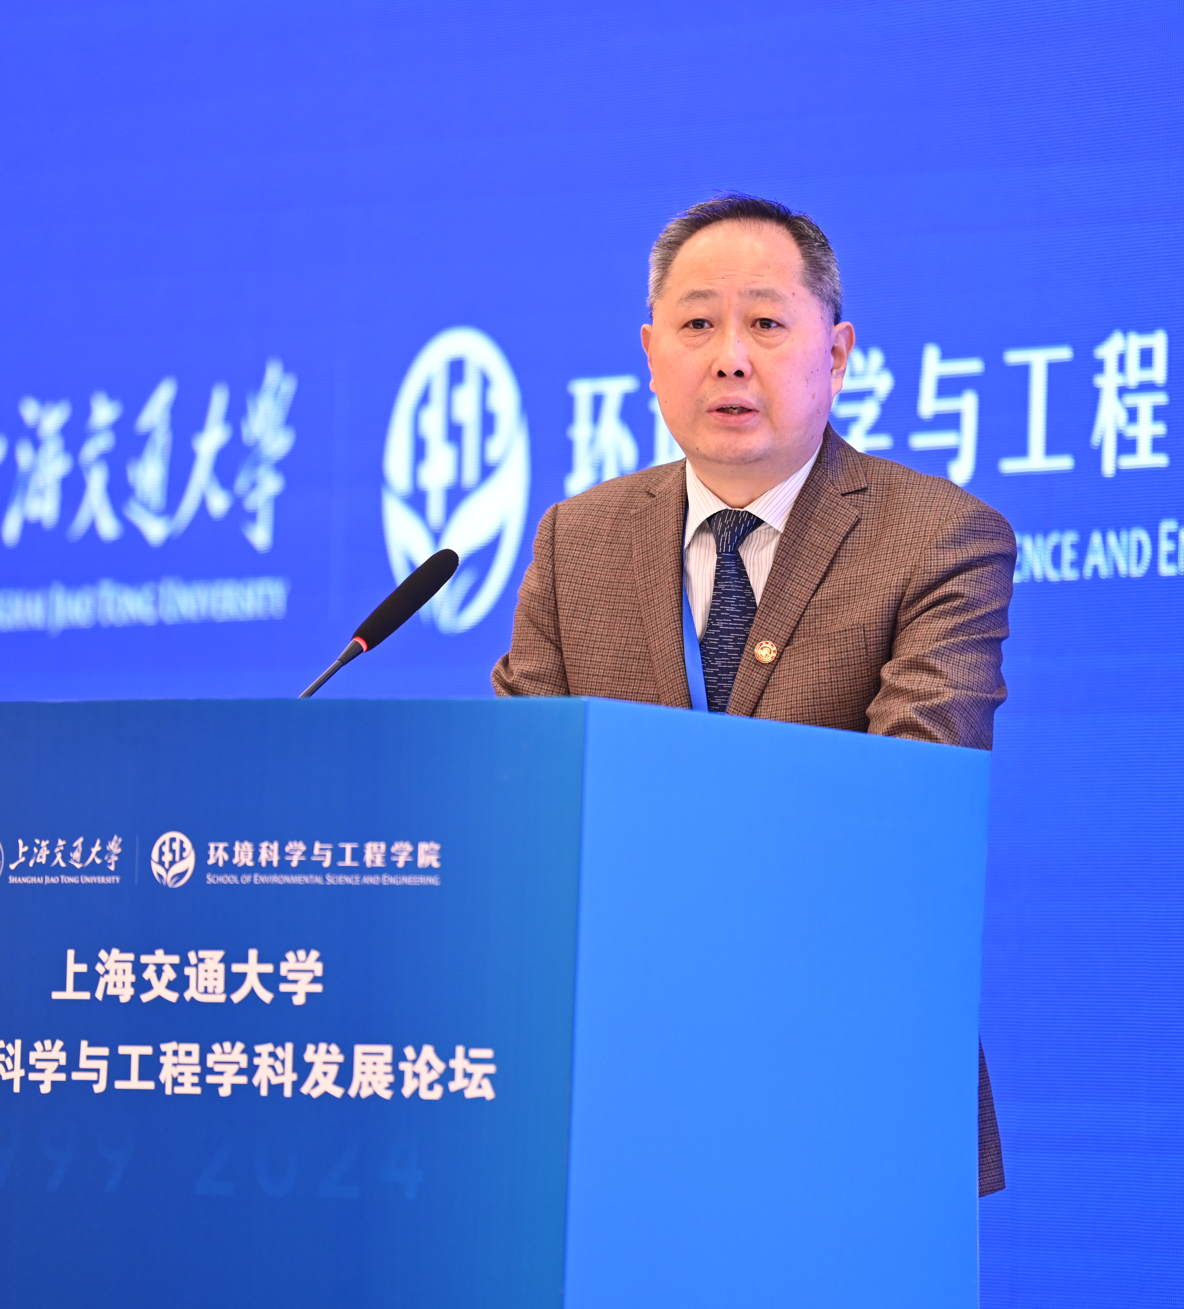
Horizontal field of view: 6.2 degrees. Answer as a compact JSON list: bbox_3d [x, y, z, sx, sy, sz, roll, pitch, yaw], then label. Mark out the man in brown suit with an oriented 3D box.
[{"bbox_3d":[0.125,0.430,9.720,0.530,1.690,0.400,1,-3,25],"label":"man in brown suit"}]

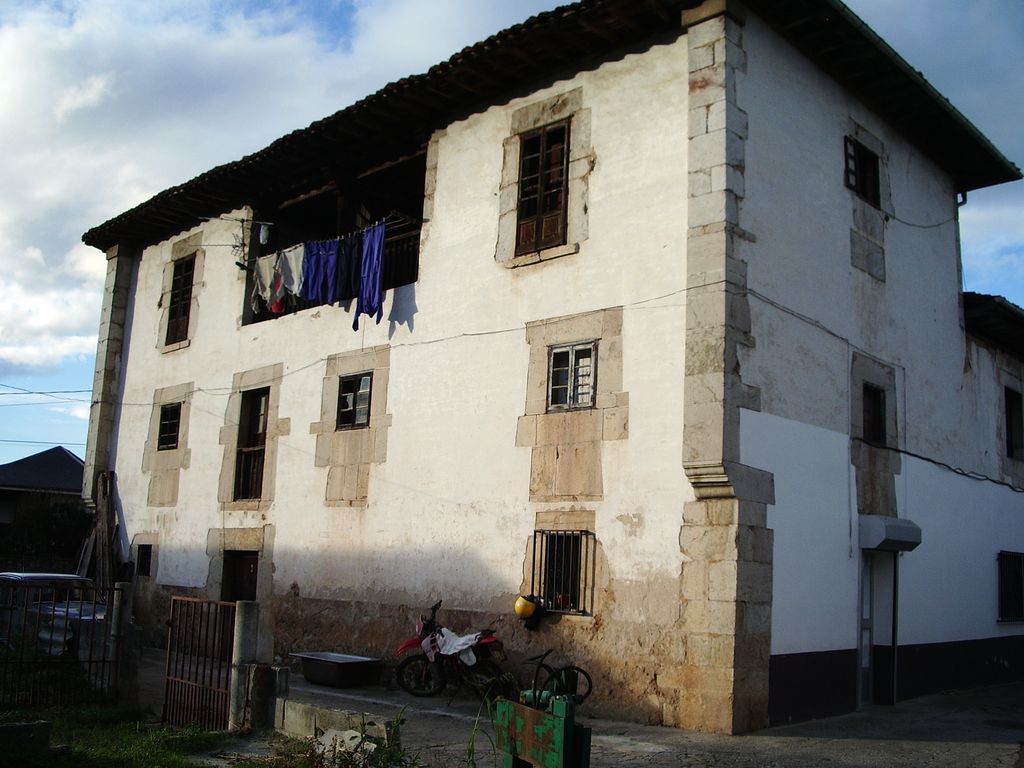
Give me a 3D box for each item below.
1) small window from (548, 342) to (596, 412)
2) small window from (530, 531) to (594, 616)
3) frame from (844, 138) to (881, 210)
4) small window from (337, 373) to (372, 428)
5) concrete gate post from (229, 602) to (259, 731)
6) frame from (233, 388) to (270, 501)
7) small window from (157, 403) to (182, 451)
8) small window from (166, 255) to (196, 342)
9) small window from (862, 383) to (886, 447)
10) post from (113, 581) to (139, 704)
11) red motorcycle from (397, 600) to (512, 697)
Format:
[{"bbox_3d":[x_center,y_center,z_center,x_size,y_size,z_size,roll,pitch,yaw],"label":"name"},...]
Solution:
[{"bbox_3d":[0.787,-0.089,13.527,0.854,0.903,0.100,-8,-14,44],"label":"small window"},{"bbox_3d":[0.641,2.339,12.880,0.840,1.040,0.200,-8,-14,44],"label":"small window"},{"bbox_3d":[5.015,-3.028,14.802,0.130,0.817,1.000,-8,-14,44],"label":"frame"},{"bbox_3d":[-2.550,0.291,16.780,0.893,0.909,0.100,-8,-14,44],"label":"small window"},{"bbox_3d":[-2.580,2.705,9.950,0.160,1.230,0.160,-8,-14,44],"label":"concrete gate post"},{"bbox_3d":[-4.716,1.108,18.773,0.951,2.024,0.120,-8,-14,44],"label":"frame"},{"bbox_3d":[-6.968,0.887,21.084,0.881,0.955,0.100,-8,-14,44],"label":"small window"},{"bbox_3d":[-6.929,-1.747,21.627,0.970,1.852,0.100,-8,-14,44],"label":"small window"},{"bbox_3d":[5.039,0.429,14.385,0.120,0.809,0.720,-8,-14,44],"label":"small window"},{"bbox_3d":[-4.181,2.796,11.200,0.140,1.300,0.140,-8,-14,44],"label":"post"},{"bbox_3d":[-0.696,3.269,12.750,1.880,1.220,0.760,-5,-13,37],"label":"red motorcycle"}]

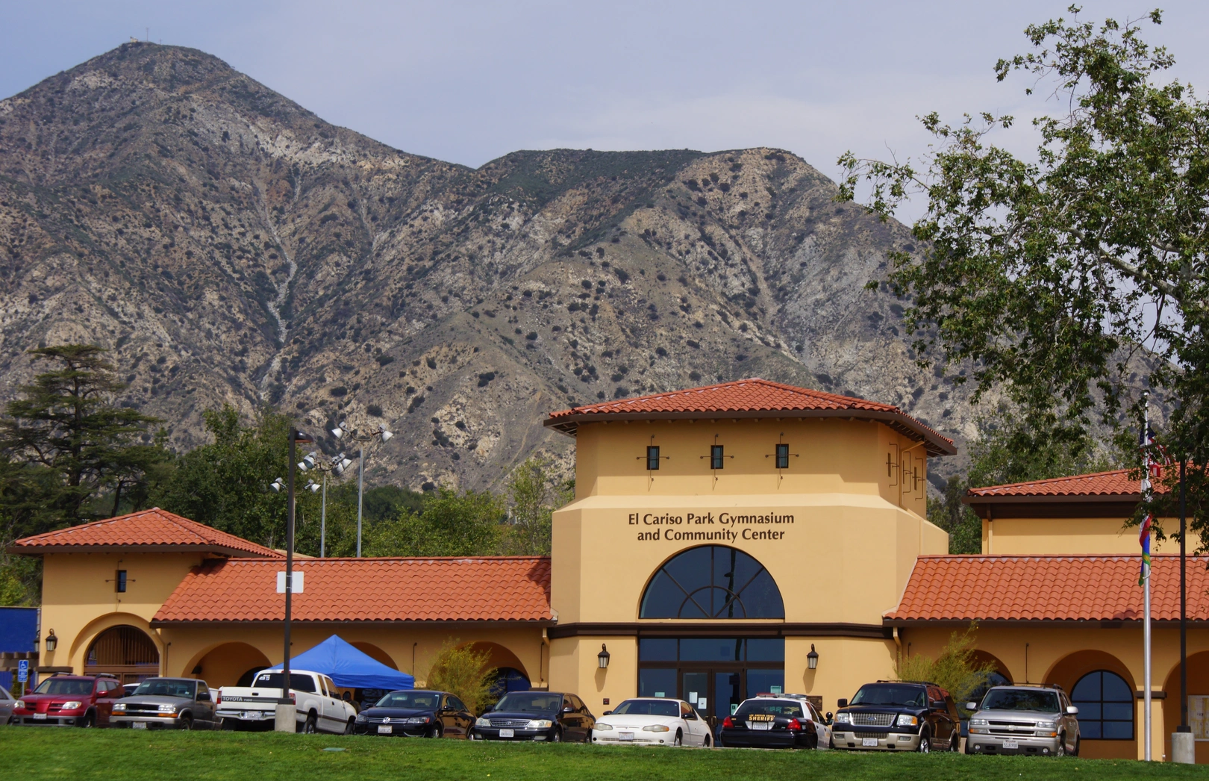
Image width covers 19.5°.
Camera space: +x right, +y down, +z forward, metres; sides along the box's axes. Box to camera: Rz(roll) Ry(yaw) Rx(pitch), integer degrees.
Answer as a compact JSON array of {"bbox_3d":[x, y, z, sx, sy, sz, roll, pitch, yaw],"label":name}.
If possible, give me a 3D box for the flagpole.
[{"bbox_3d":[14.066,4.973,91.400,0.170,9.751,0.170,-1,-7,16],"label":"flagpole"}]

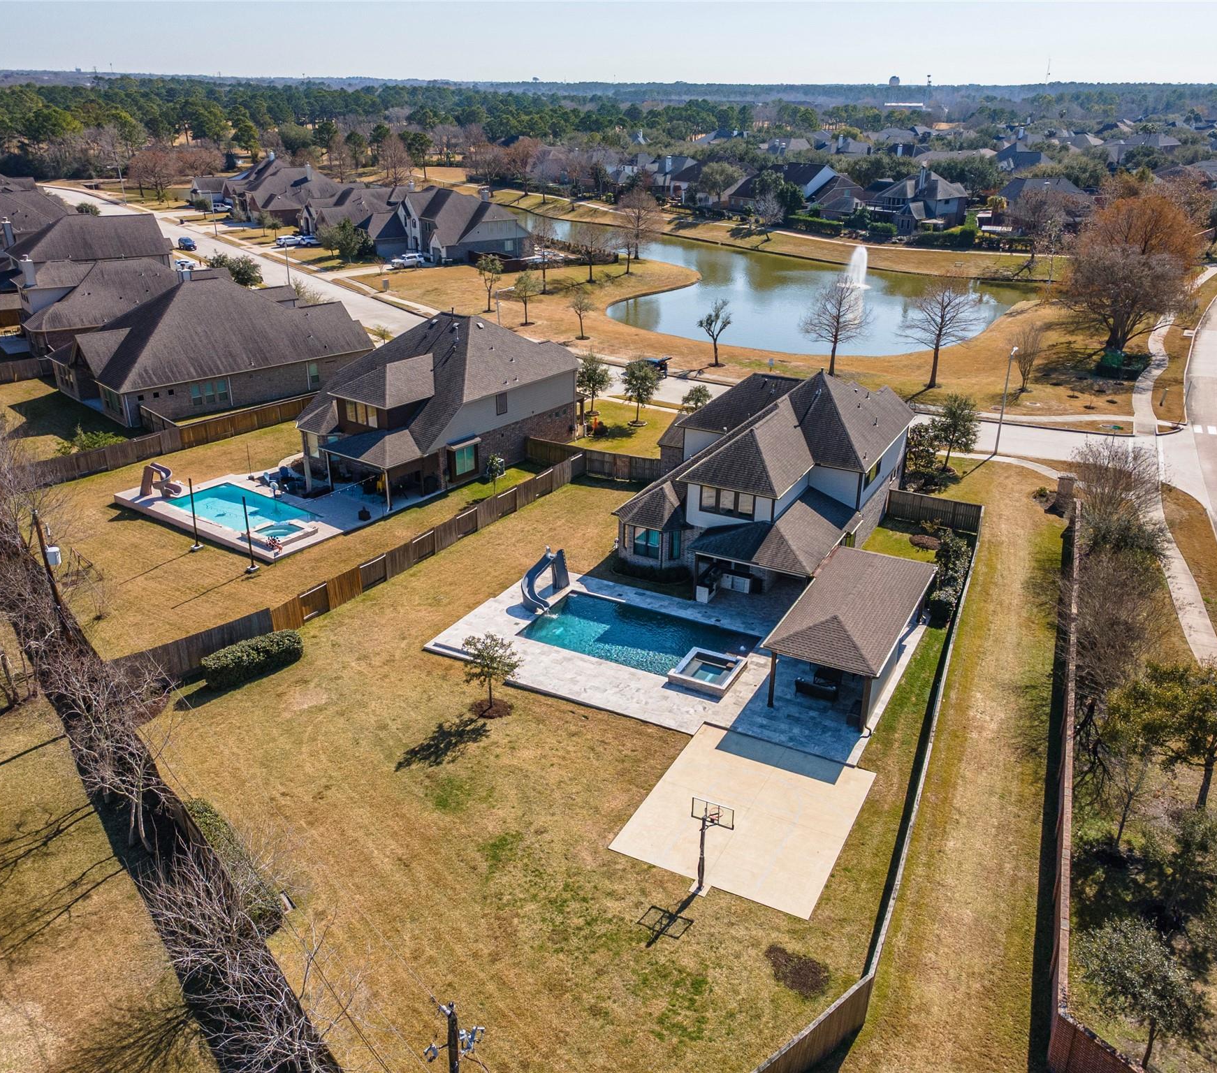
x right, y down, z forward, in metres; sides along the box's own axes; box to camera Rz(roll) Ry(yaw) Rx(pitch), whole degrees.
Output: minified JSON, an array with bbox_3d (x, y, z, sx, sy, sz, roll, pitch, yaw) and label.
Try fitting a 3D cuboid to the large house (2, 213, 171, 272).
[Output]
[{"bbox_3d":[-80.723,-44.071,155.183,21.000,11.000,18.000,-14,29,-29],"label":"large house"}]

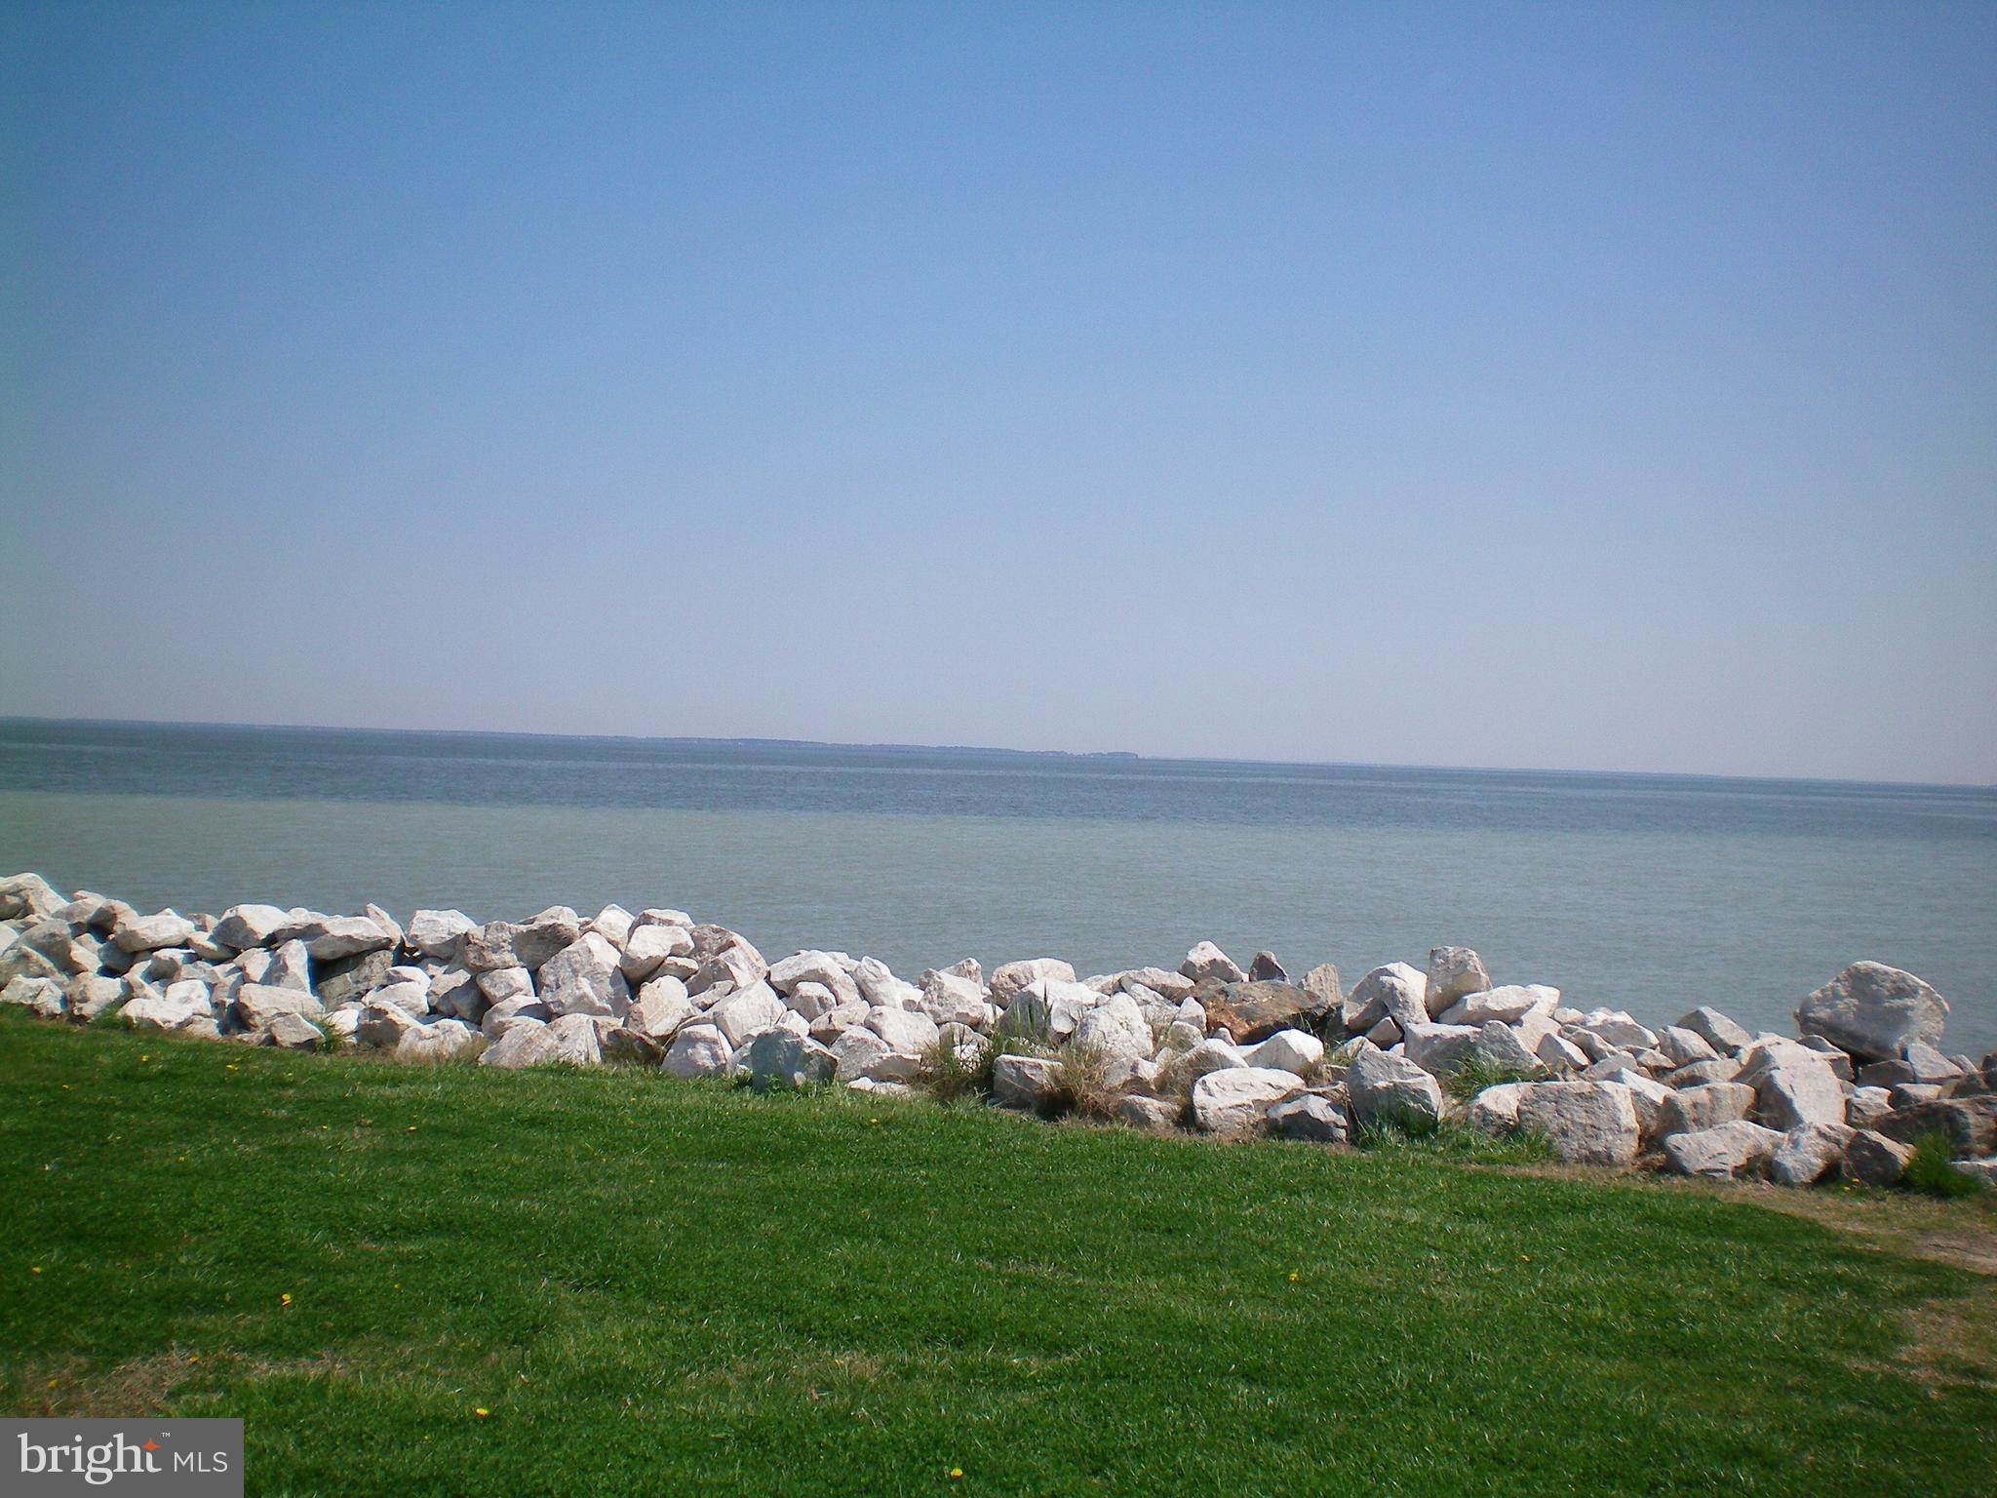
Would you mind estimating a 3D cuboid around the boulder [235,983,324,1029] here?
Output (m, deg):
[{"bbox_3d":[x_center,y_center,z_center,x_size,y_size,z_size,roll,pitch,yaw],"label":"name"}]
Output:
[{"bbox_3d":[-4.036,1.462,12.300,0.506,0.280,0.430,2,0,0],"label":"boulder"}]

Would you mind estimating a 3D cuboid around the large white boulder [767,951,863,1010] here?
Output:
[{"bbox_3d":[-1.036,1.309,12.387,0.530,0.328,0.460,2,0,-5],"label":"large white boulder"}]

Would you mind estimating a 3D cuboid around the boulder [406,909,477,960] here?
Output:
[{"bbox_3d":[-3.303,1.096,13.000,0.408,0.287,0.347,2,0,0],"label":"boulder"}]

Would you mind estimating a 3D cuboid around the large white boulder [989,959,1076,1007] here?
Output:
[{"bbox_3d":[0.187,1.320,12.200,0.477,0.295,0.405,2,0,0],"label":"large white boulder"}]

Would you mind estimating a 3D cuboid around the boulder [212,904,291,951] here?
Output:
[{"bbox_3d":[-4.602,1.100,13.500,0.480,0.280,0.408,2,0,0],"label":"boulder"}]

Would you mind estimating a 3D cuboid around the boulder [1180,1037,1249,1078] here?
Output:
[{"bbox_3d":[0.983,1.406,9.900,0.321,0.209,0.310,2,0,6],"label":"boulder"}]

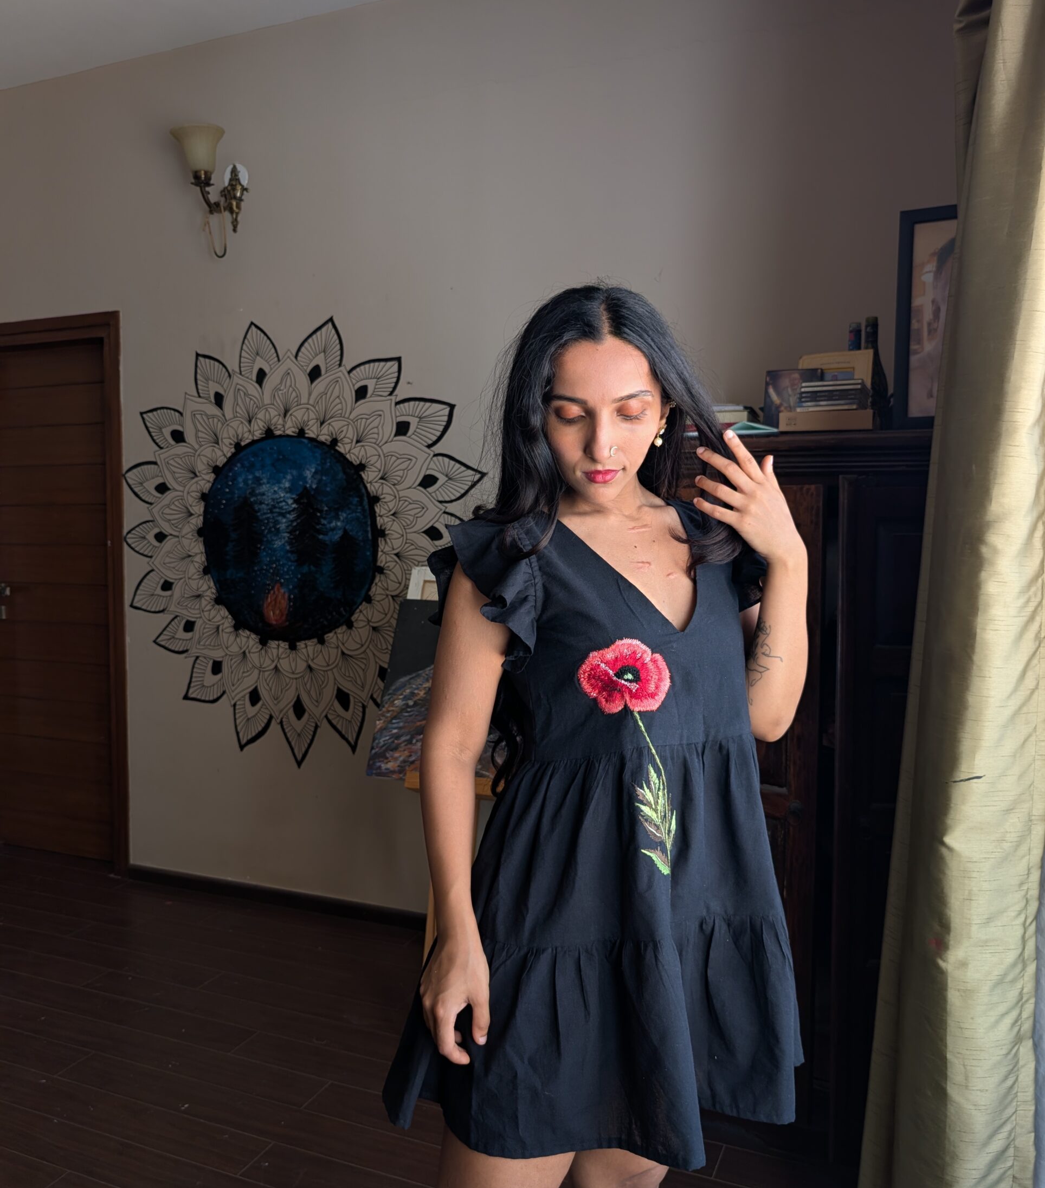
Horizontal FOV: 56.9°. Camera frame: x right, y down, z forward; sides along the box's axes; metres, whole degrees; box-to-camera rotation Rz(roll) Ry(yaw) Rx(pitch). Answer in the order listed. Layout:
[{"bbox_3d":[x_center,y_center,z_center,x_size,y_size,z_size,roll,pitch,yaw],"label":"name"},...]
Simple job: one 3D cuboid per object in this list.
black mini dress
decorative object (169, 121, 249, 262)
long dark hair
[{"bbox_3d":[0.090,0.255,1.160,0.510,0.735,0.350,-1,4,-26],"label":"black mini dress"},{"bbox_3d":[-1.021,-1.298,3.120,0.175,0.375,0.275,2,4,22],"label":"decorative object"},{"bbox_3d":[0.094,-0.048,1.130,0.305,0.585,0.280,1,3,7],"label":"long dark hair"}]

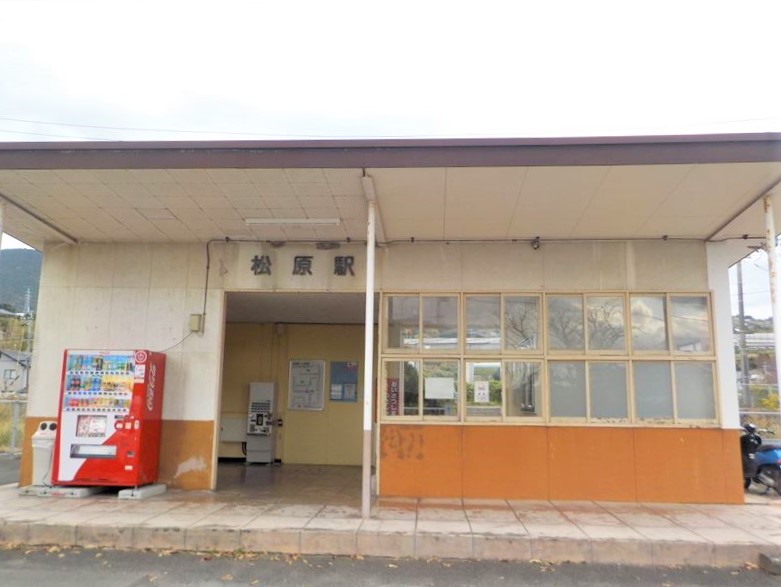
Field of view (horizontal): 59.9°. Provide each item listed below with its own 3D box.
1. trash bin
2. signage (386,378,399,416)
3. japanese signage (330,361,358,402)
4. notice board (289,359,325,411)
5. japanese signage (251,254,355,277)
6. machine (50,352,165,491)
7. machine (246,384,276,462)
[{"bbox_3d":[-4.687,2.204,9.376,0.360,0.840,0.380,0,-9,4],"label":"trash bin"},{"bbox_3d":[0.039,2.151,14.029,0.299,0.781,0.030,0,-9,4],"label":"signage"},{"bbox_3d":[-0.966,1.844,14.161,0.563,0.824,0.040,0,-9,4],"label":"japanese signage"},{"bbox_3d":[-1.749,1.922,14.199,0.725,1.004,0.040,0,-9,4],"label":"notice board"},{"bbox_3d":[-1.299,-0.407,10.062,1.555,0.290,0.050,0,-9,4],"label":"japanese signage"},{"bbox_3d":[-3.877,1.731,9.448,1.165,1.810,0.670,0,-9,4],"label":"machine"},{"bbox_3d":[-2.606,2.663,13.877,0.502,1.635,0.420,0,-9,4],"label":"machine"}]

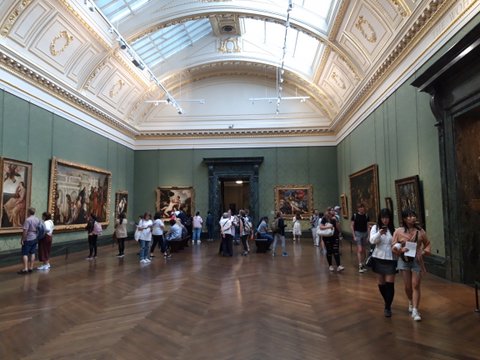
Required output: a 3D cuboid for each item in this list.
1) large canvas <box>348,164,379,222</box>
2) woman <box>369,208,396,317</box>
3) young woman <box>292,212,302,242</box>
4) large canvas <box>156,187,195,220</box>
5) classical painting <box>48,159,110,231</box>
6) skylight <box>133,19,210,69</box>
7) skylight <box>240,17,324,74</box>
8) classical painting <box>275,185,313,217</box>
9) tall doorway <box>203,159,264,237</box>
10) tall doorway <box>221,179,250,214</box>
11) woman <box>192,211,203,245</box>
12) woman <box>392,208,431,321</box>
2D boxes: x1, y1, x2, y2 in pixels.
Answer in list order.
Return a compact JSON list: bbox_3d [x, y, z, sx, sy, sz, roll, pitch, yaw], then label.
[{"bbox_3d":[5.367,0.696,15.649,0.129,2.198,4.455,-1,-5,4],"label":"large canvas"},{"bbox_3d":[2.353,1.313,5.866,0.495,1.693,0.416,-2,-5,16],"label":"woman"},{"bbox_3d":[3.218,2.584,19.961,0.475,1.584,0.356,-1,-5,4],"label":"young woman"},{"bbox_3d":[-3.935,1.490,22.025,2.302,2.095,0.129,-1,-5,4],"label":"large canvas"},{"bbox_3d":[-6.951,0.716,16.179,0.178,2.752,5.178,-1,-5,4],"label":"classical painting"},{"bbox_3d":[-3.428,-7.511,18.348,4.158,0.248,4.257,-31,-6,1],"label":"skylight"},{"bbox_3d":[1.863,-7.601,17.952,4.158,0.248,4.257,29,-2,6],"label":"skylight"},{"bbox_3d":[3.206,1.335,21.494,2.193,2.046,0.129,-1,-5,4],"label":"classical painting"},{"bbox_3d":[-0.346,1.115,21.655,3.652,4.879,0.495,-1,-5,4],"label":"tall doorway"},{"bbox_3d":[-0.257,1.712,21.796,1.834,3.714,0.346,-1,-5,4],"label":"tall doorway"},{"bbox_3d":[-2.316,2.583,19.785,0.515,1.673,0.356,0,-5,-4],"label":"woman"},{"bbox_3d":[2.745,1.297,5.738,0.574,1.693,0.475,-2,-5,11],"label":"woman"}]

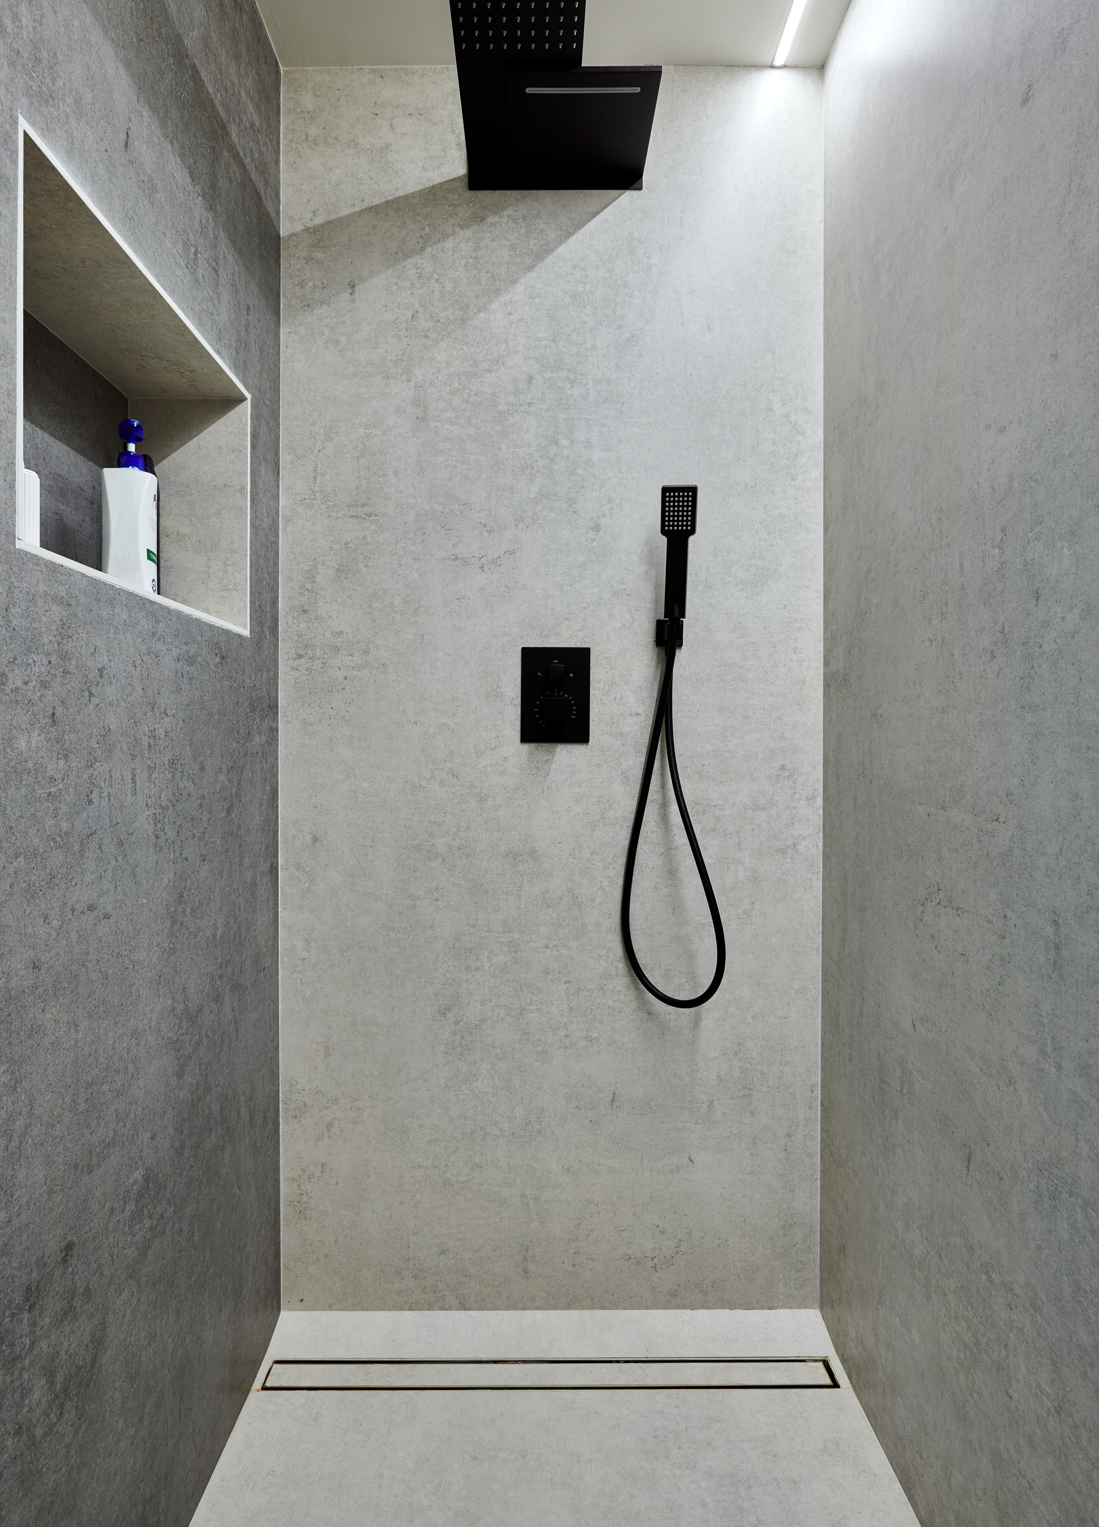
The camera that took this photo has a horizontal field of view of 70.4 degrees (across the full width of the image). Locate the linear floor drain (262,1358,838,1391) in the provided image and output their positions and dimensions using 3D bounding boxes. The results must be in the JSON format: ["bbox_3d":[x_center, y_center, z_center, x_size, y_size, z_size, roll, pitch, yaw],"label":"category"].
[{"bbox_3d":[0.002,1.039,1.313,0.952,0.020,0.061,0,0,-1],"label":"linear floor drain"}]

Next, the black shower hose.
[{"bbox_3d":[0.221,0.091,1.378,0.184,0.682,0.085,0,0,-1],"label":"black shower hose"}]

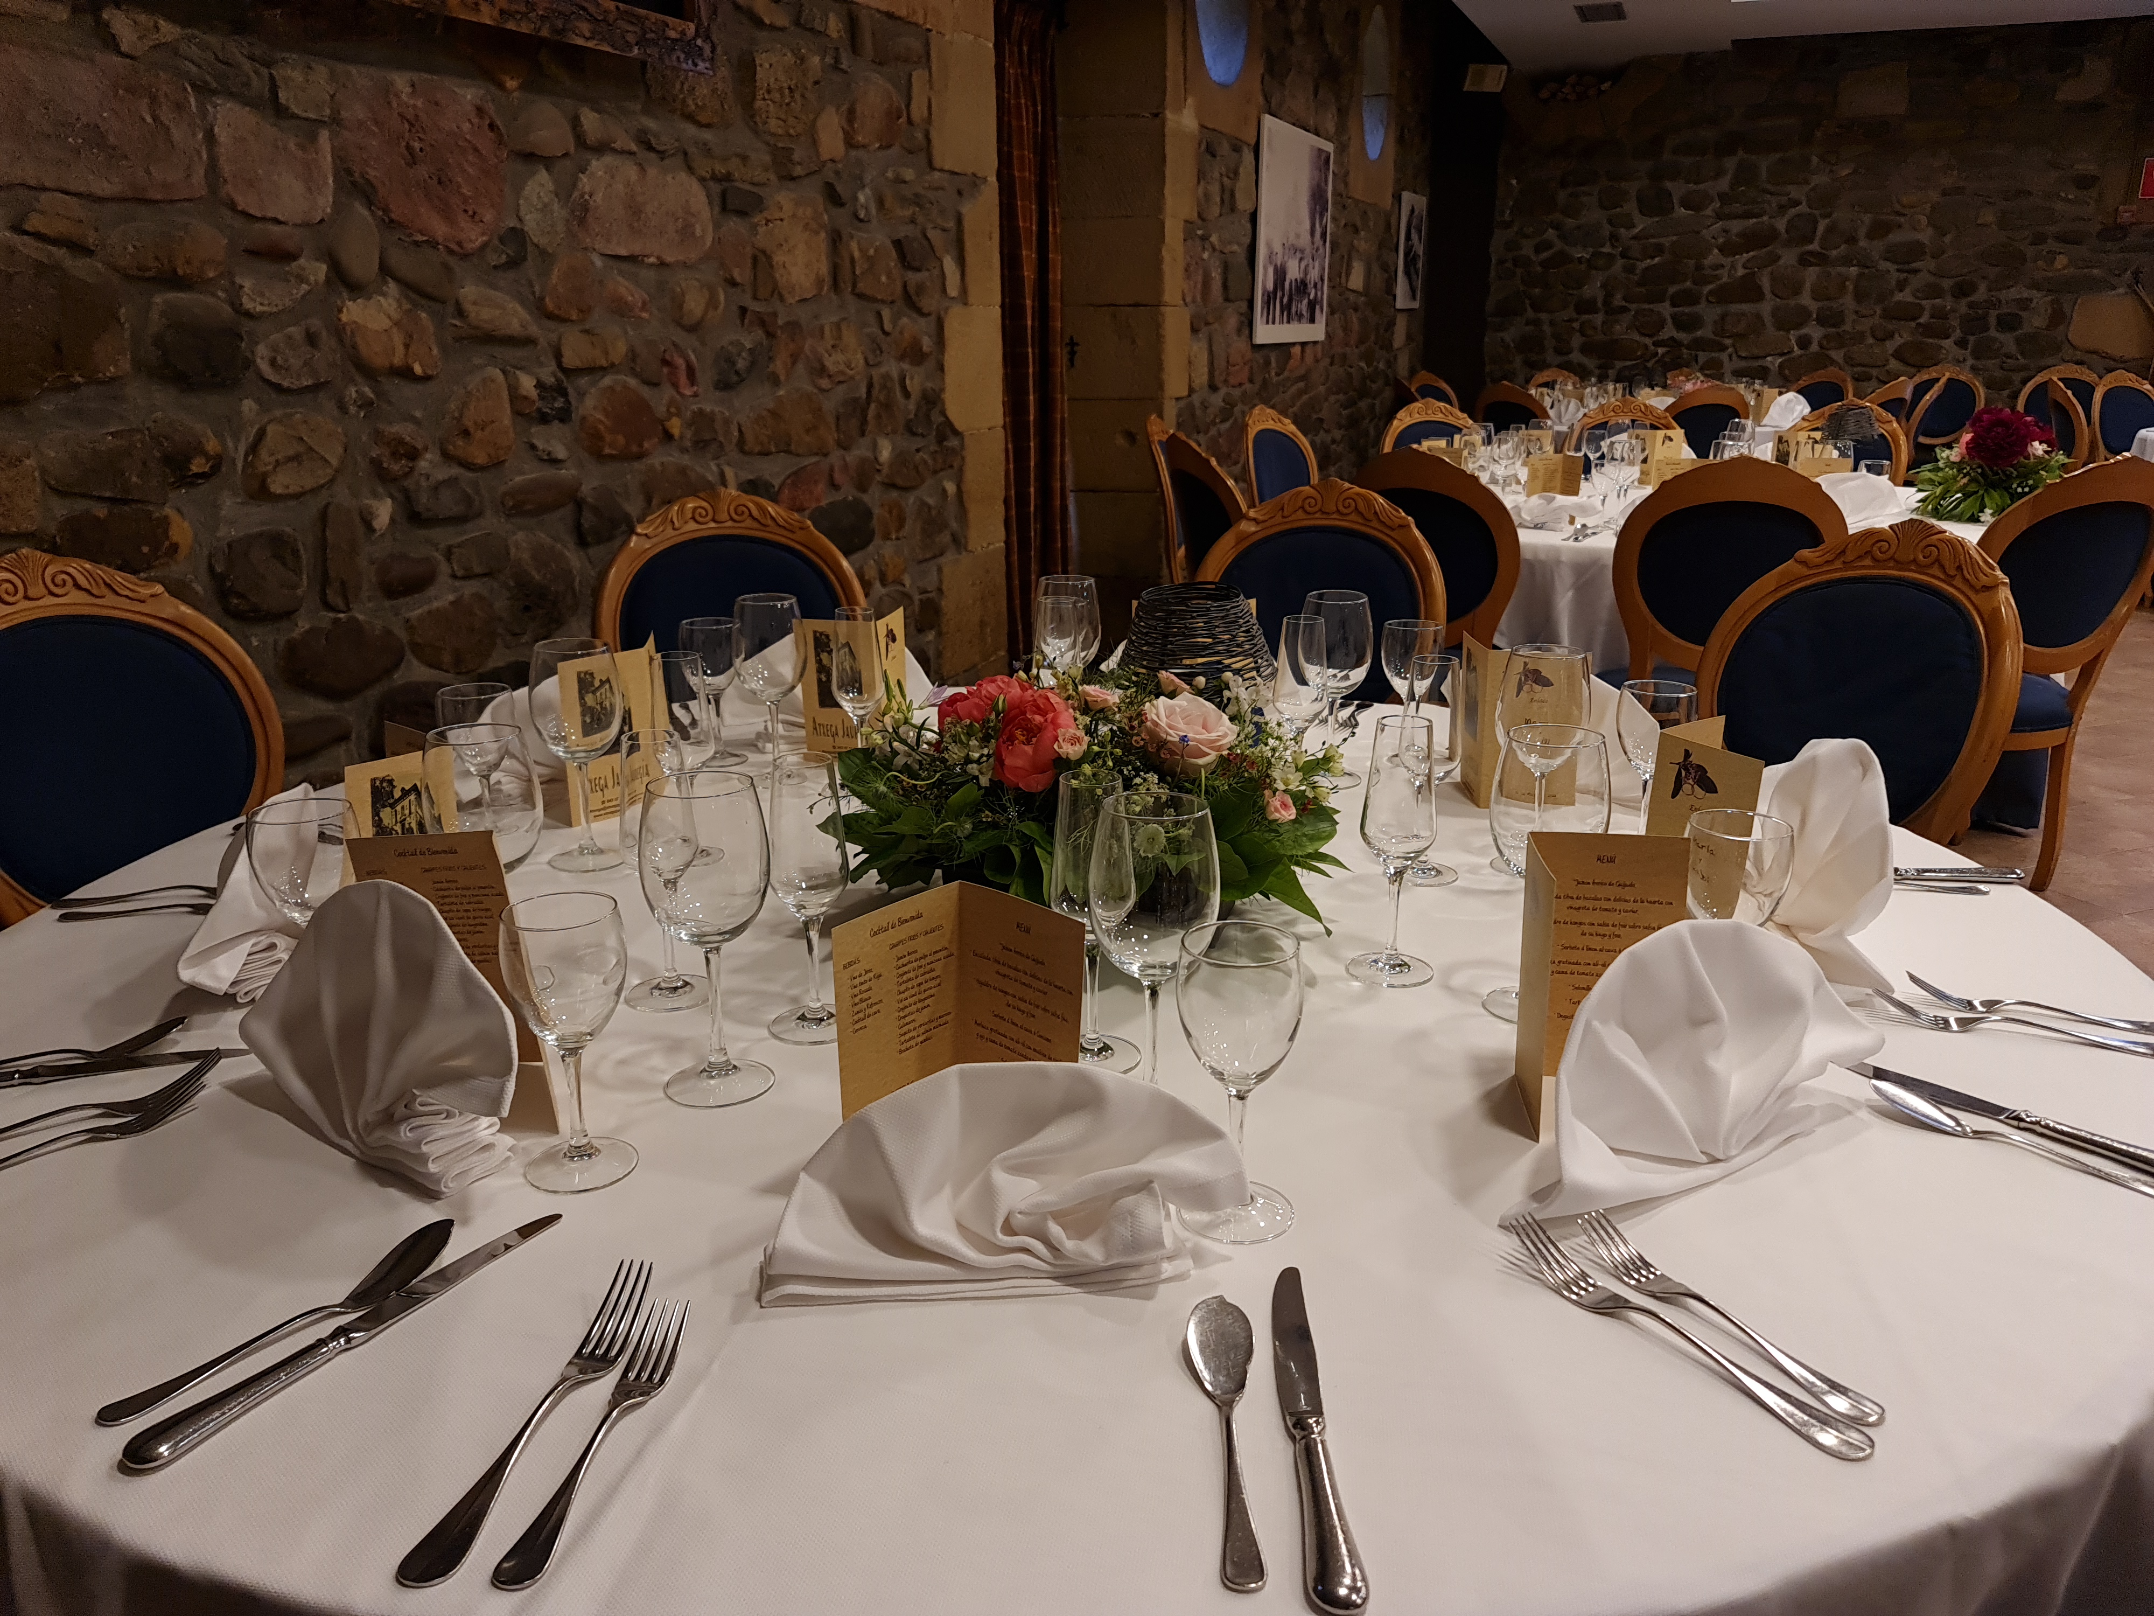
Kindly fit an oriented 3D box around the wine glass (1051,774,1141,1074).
[{"bbox_3d":[0.011,0.077,1.082,0.066,0.200,0.066,0,17,0],"label":"wine glass"}]

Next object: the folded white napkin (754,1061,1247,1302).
[{"bbox_3d":[-0.037,0.186,0.809,0.240,0.110,0.090,-1,17,-5],"label":"folded white napkin"}]

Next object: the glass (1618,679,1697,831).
[{"bbox_3d":[0.535,-0.032,1.449,0.068,0.161,0.068,0,17,0],"label":"glass"}]

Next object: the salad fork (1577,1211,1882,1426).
[{"bbox_3d":[0.333,0.257,0.798,0.024,0.022,0.176,-10,20,-30],"label":"salad fork"}]

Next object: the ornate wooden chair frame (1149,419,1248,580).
[{"bbox_3d":[0.516,-0.647,4.720,0.550,0.975,0.490,-8,18,-24],"label":"ornate wooden chair frame"}]

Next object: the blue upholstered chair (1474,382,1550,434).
[{"bbox_3d":[2.530,-2.002,9.113,0.490,0.980,0.560,10,19,28],"label":"blue upholstered chair"}]

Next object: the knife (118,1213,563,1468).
[{"bbox_3d":[-0.361,0.263,0.794,0.022,0.015,0.241,11,20,32],"label":"knife"}]

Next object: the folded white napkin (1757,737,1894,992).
[{"bbox_3d":[0.580,0.037,1.211,0.090,0.165,0.210,6,18,19],"label":"folded white napkin"}]

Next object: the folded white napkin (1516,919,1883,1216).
[{"bbox_3d":[0.365,0.136,0.928,0.260,0.138,0.090,-10,19,-30],"label":"folded white napkin"}]

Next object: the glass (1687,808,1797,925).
[{"bbox_3d":[0.460,0.087,1.100,0.072,0.167,0.072,0,17,0],"label":"glass"}]

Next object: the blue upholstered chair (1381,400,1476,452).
[{"bbox_3d":[1.585,-1.207,6.592,0.490,0.975,0.550,-5,17,-17],"label":"blue upholstered chair"}]

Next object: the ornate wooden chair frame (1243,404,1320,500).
[{"bbox_3d":[0.823,-0.815,5.161,0.560,0.980,0.485,13,21,36],"label":"ornate wooden chair frame"}]

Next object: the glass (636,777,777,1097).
[{"bbox_3d":[-0.243,0.087,1.032,0.081,0.212,0.081,0,17,0],"label":"glass"}]

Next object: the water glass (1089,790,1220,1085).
[{"bbox_3d":[0.050,0.098,0.991,0.081,0.212,0.081,0,17,0],"label":"water glass"}]

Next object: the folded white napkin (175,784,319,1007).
[{"bbox_3d":[-0.630,0.056,1.235,0.130,0.145,0.180,-5,18,-16],"label":"folded white napkin"}]

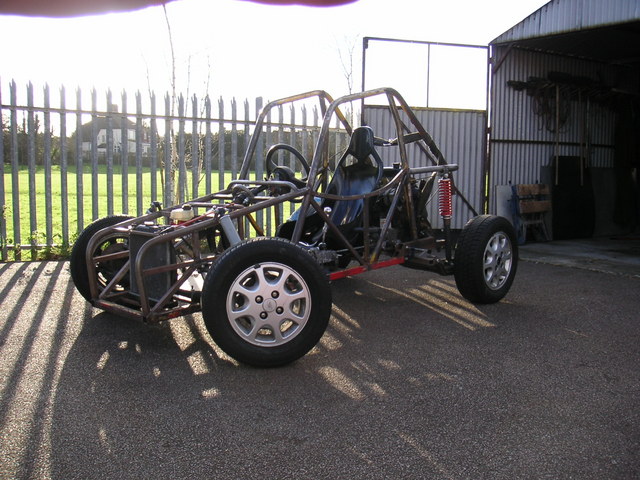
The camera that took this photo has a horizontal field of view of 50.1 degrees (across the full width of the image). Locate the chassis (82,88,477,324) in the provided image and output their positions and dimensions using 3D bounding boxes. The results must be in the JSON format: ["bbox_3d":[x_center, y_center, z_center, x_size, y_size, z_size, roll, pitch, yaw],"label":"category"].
[{"bbox_3d":[-0.073,-0.351,4.296,0.800,1.230,2.780,6,8,45],"label":"chassis"}]

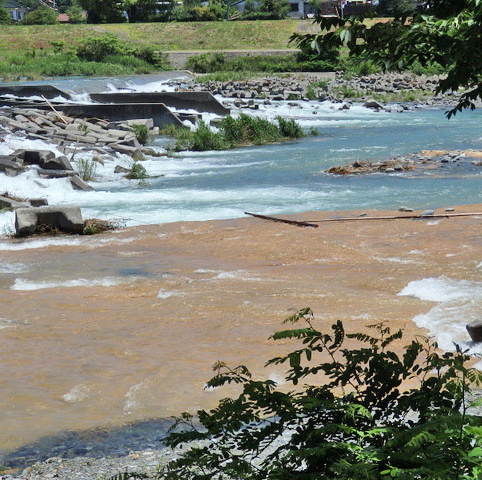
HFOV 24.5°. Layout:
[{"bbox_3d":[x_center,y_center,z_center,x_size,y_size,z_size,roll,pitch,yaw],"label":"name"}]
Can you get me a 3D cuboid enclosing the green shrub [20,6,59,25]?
[{"bbox_3d":[-23.582,-26.322,130.000,3.502,2.006,3.600,0,12,0],"label":"green shrub"}]

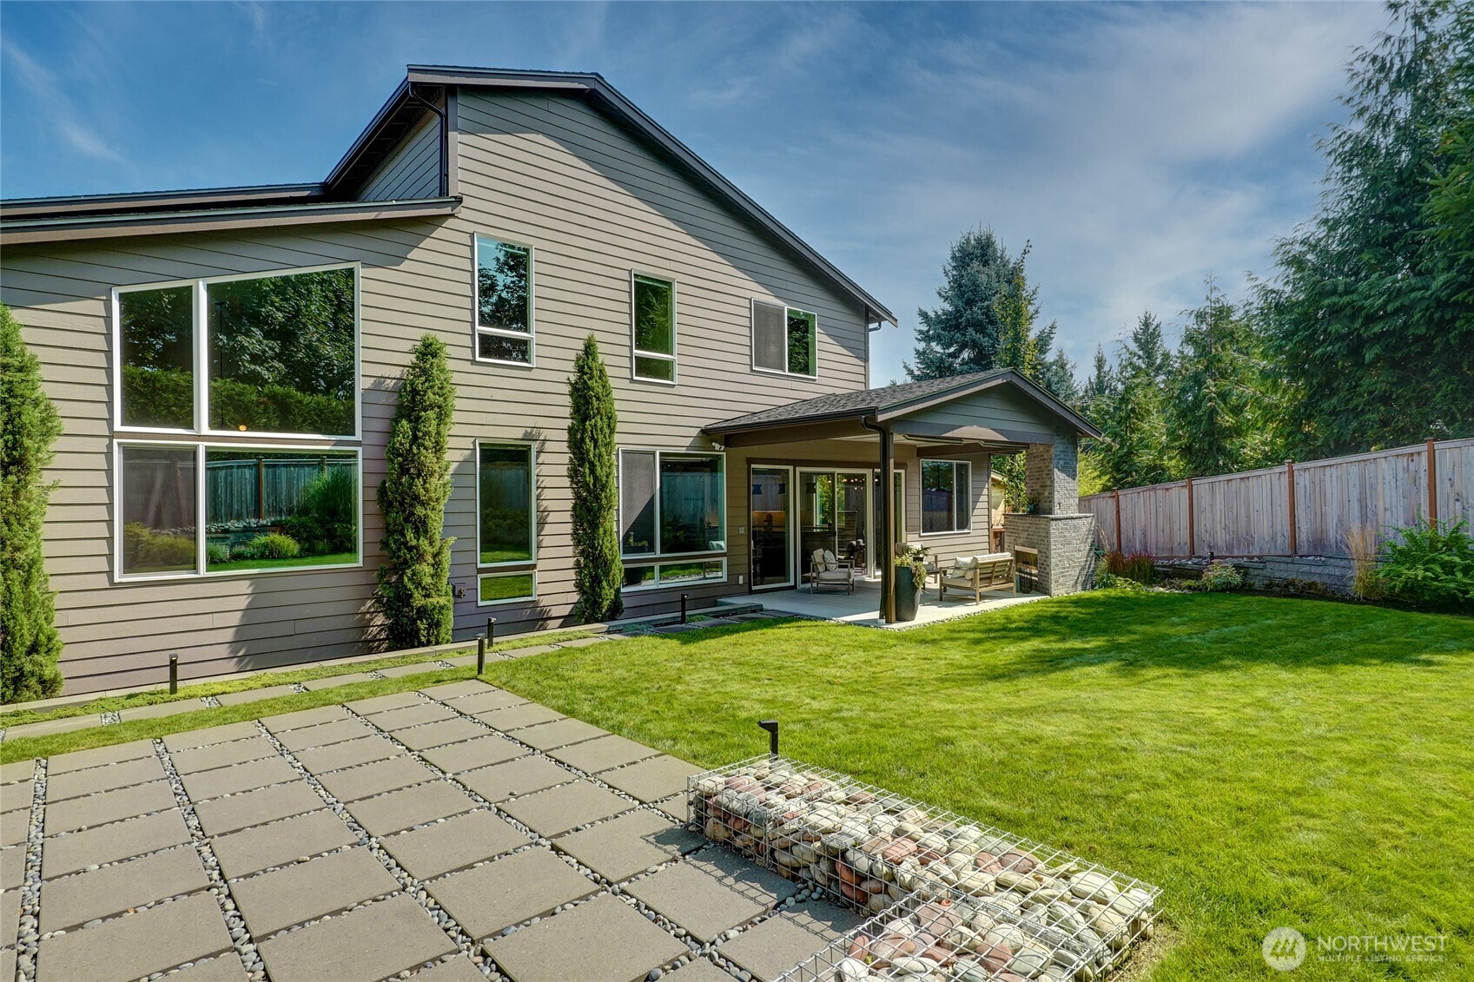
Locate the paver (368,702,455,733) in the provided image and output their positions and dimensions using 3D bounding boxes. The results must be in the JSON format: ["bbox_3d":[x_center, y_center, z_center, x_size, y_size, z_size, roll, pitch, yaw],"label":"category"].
[{"bbox_3d":[-2.904,2.047,6.585,0.605,0.055,0.605,0,-1,-43],"label":"paver"}]

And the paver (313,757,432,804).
[{"bbox_3d":[-2.456,1.987,5.036,0.605,0.050,0.605,0,-2,-42],"label":"paver"}]

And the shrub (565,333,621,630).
[{"bbox_3d":[-2.169,-0.162,11.194,0.830,4.418,0.830,-1,0,0],"label":"shrub"}]

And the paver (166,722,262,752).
[{"bbox_3d":[-4.316,2.039,6.067,0.606,0.050,0.606,0,-2,-42],"label":"paver"}]

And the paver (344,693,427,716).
[{"bbox_3d":[-3.329,2.050,7.016,0.605,0.050,0.605,0,-2,-42],"label":"paver"}]

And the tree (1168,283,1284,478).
[{"bbox_3d":[12.777,-2.002,19.551,2.900,7.000,2.900,-2,-2,33],"label":"tree"}]

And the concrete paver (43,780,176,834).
[{"bbox_3d":[-3.907,2.001,4.610,0.606,0.050,0.606,0,-2,-42],"label":"concrete paver"}]

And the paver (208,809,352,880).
[{"bbox_3d":[-2.496,1.966,4.073,0.605,0.050,0.605,0,-2,-42],"label":"paver"}]

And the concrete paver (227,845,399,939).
[{"bbox_3d":[-2.074,1.991,3.638,0.605,0.055,0.605,0,-1,-43],"label":"concrete paver"}]

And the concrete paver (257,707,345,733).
[{"bbox_3d":[-3.841,2.050,6.548,0.605,0.050,0.605,0,-2,-42],"label":"concrete paver"}]

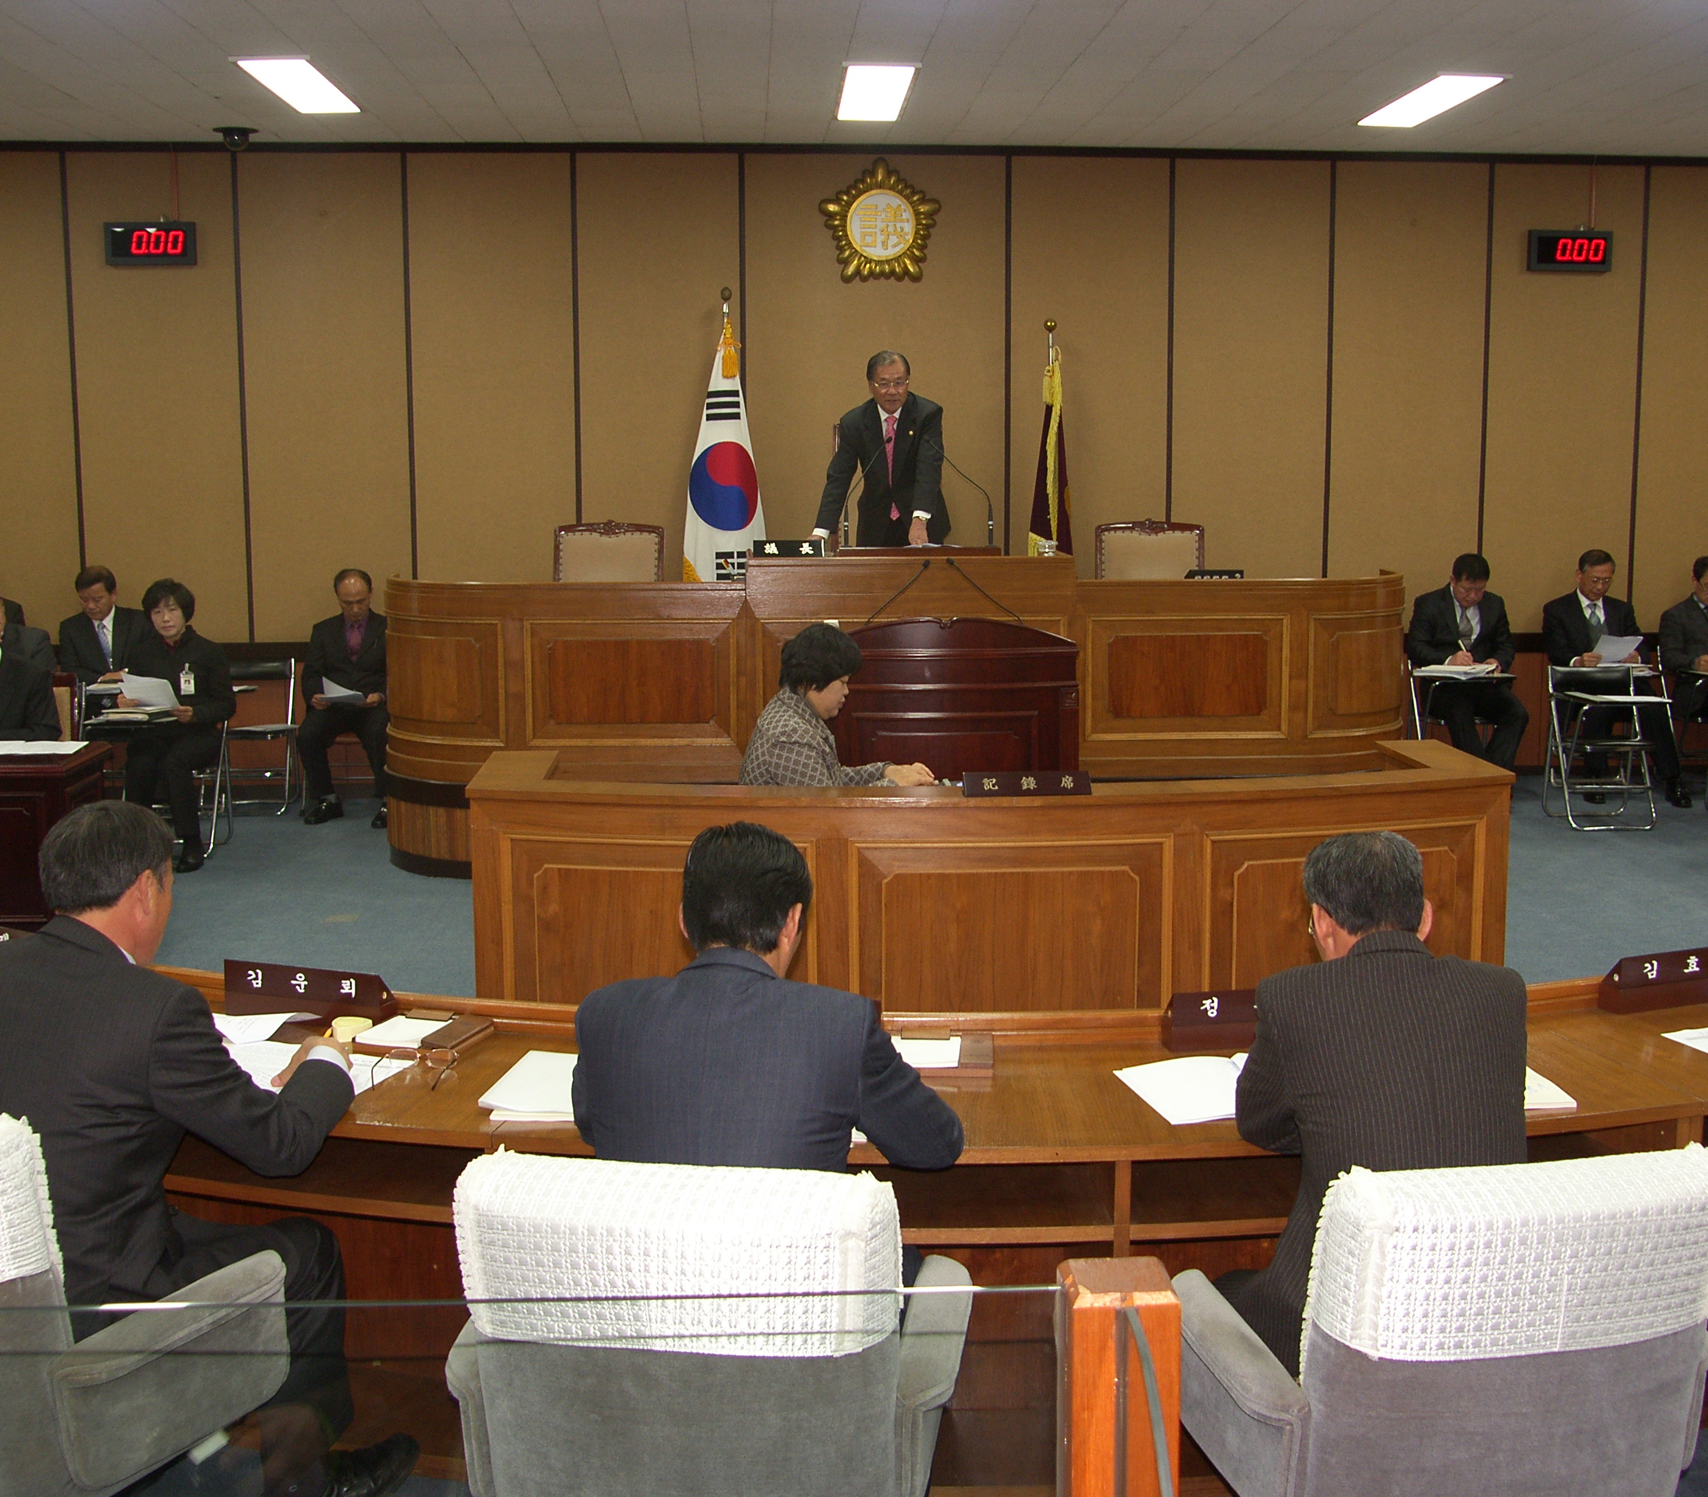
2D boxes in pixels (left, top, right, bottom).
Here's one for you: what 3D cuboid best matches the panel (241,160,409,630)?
[{"bbox_3d":[-2.713,-1.789,10.410,0.826,2.475,0.050,-1,8,-3],"label":"panel"}]

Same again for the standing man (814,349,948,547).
[{"bbox_3d":[0.120,-0.935,8.930,0.600,1.620,0.600,-1,8,-3],"label":"standing man"}]

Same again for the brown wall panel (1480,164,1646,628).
[{"bbox_3d":[3.790,-1.851,10.793,0.822,2.475,0.050,-1,8,-3],"label":"brown wall panel"}]

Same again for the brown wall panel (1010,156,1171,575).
[{"bbox_3d":[1.290,-1.908,11.081,0.868,2.590,0.050,-1,8,-3],"label":"brown wall panel"}]

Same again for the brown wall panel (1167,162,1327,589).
[{"bbox_3d":[2.182,-1.916,11.130,0.858,2.590,0.050,-1,8,-3],"label":"brown wall panel"}]

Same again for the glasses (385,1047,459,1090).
[{"bbox_3d":[-0.756,0.551,3.487,0.137,0.040,0.140,0,8,4],"label":"glasses"}]

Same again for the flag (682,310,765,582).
[{"bbox_3d":[-0.662,-1.335,10.243,0.470,1.720,0.280,-1,8,-3],"label":"flag"}]

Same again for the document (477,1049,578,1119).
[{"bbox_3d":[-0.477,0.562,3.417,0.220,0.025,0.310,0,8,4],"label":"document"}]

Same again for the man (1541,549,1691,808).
[{"bbox_3d":[4.043,-0.393,10.931,0.650,1.310,0.780,-1,8,-9],"label":"man"}]

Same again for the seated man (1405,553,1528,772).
[{"bbox_3d":[3.259,-0.389,10.720,0.600,1.270,0.780,-1,8,-4],"label":"seated man"}]

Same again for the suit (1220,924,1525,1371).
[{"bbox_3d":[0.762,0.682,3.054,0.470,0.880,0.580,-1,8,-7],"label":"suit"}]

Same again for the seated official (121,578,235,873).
[{"bbox_3d":[-3.024,-0.127,9.050,0.530,1.240,0.760,-1,8,-2],"label":"seated official"}]

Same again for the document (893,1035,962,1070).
[{"bbox_3d":[0.114,0.515,3.420,0.134,0.012,0.180,1,8,5],"label":"document"}]

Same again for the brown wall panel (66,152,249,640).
[{"bbox_3d":[-3.724,-1.863,10.807,0.854,2.590,0.050,-1,8,-3],"label":"brown wall panel"}]

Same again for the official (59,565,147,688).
[{"bbox_3d":[-3.865,-0.296,10.390,0.550,1.290,0.760,-1,8,-3],"label":"official"}]

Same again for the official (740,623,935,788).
[{"bbox_3d":[-0.049,0.215,6.298,0.680,1.200,0.480,-1,8,-6],"label":"official"}]

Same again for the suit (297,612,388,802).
[{"bbox_3d":[-2.552,-0.240,10.180,0.530,0.950,0.660,-1,8,-6],"label":"suit"}]

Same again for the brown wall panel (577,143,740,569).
[{"bbox_3d":[-1.050,-1.897,11.018,0.875,2.622,0.050,-1,8,-4],"label":"brown wall panel"}]

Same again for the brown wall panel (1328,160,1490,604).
[{"bbox_3d":[3.101,-1.939,11.291,0.863,2.613,0.050,-1,8,-4],"label":"brown wall panel"}]

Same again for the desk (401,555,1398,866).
[{"bbox_3d":[0.239,-0.183,9.169,4.780,1.390,0.850,-1,8,-3],"label":"desk"}]

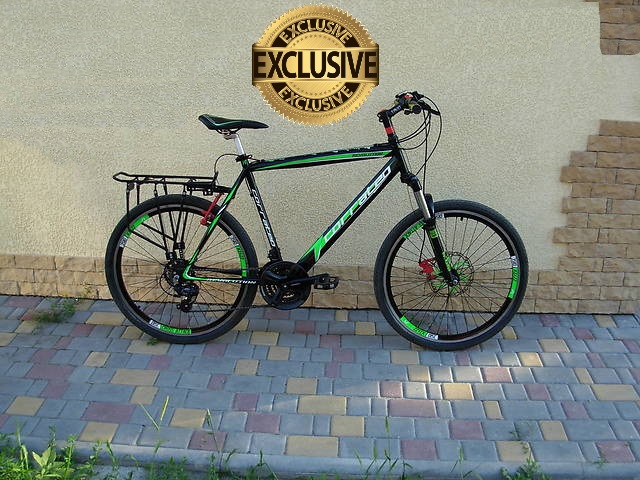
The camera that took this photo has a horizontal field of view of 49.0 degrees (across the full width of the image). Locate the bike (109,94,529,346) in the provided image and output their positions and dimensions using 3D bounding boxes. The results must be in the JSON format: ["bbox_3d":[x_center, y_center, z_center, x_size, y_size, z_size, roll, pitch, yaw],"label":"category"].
[{"bbox_3d":[-0.020,-0.048,2.930,1.790,1.070,0.610,1,14,2],"label":"bike"}]

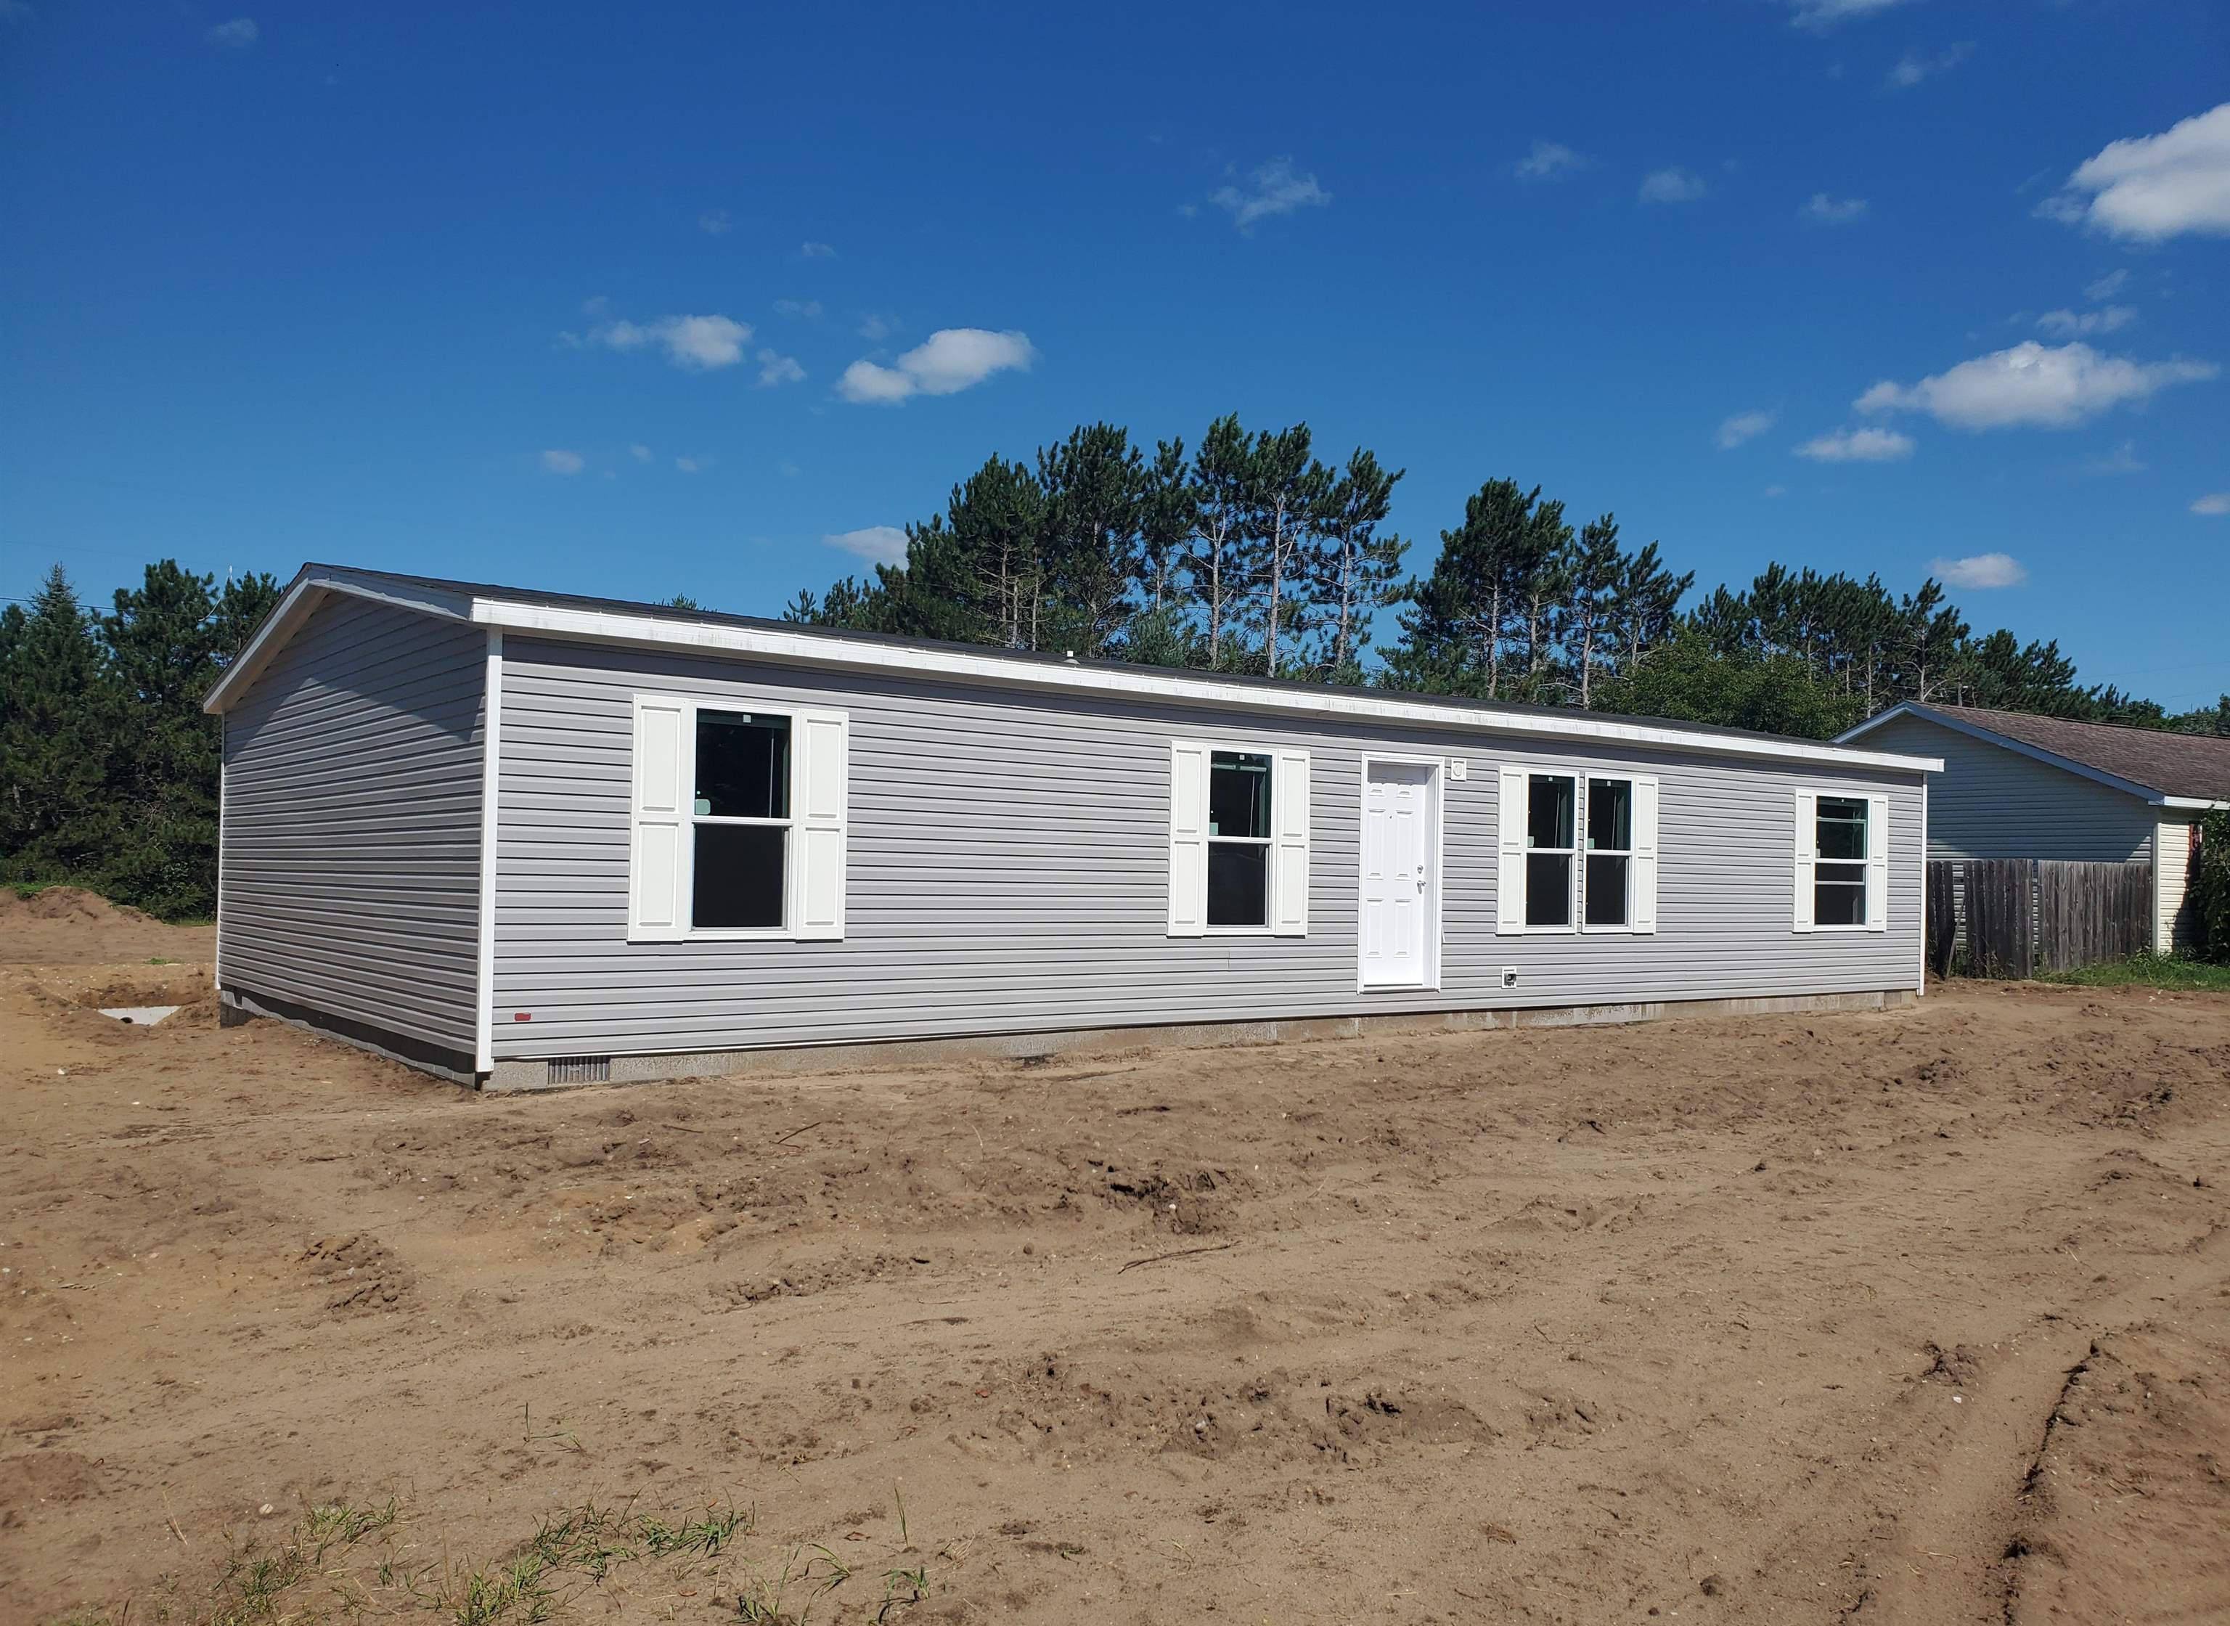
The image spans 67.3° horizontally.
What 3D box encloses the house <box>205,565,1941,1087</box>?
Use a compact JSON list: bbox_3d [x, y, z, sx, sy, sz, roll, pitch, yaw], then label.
[{"bbox_3d":[0.570,0.243,18.820,17.600,3.780,8.500,3,-3,-37],"label":"house"}]

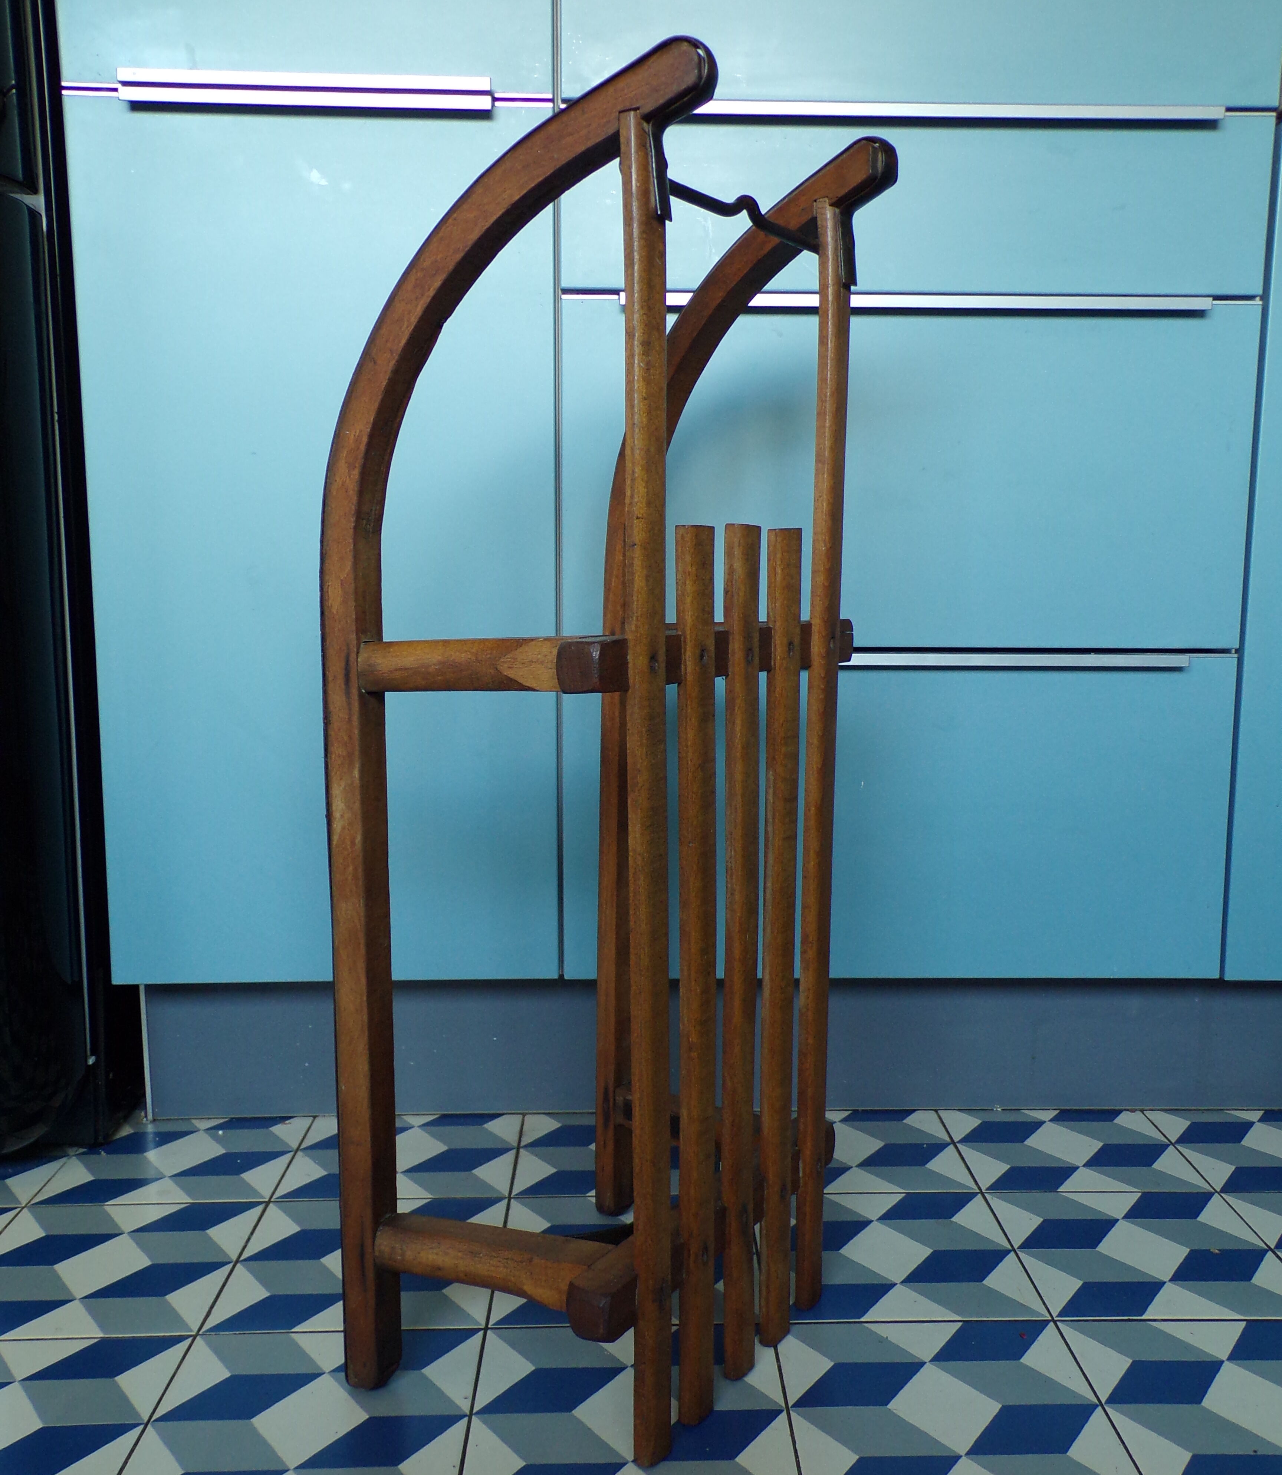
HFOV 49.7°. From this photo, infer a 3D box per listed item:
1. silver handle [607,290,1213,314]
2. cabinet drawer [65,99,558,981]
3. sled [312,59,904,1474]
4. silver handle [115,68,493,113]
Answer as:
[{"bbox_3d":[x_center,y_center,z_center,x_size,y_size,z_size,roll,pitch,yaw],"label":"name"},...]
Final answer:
[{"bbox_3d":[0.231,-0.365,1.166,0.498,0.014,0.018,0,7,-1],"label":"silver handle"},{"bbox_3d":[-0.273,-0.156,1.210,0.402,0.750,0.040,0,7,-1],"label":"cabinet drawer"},{"bbox_3d":[-0.001,0.017,0.905,0.261,0.793,0.309,5,9,33],"label":"sled"},{"bbox_3d":[-0.273,-0.528,1.133,0.302,0.026,0.018,0,7,-1],"label":"silver handle"}]

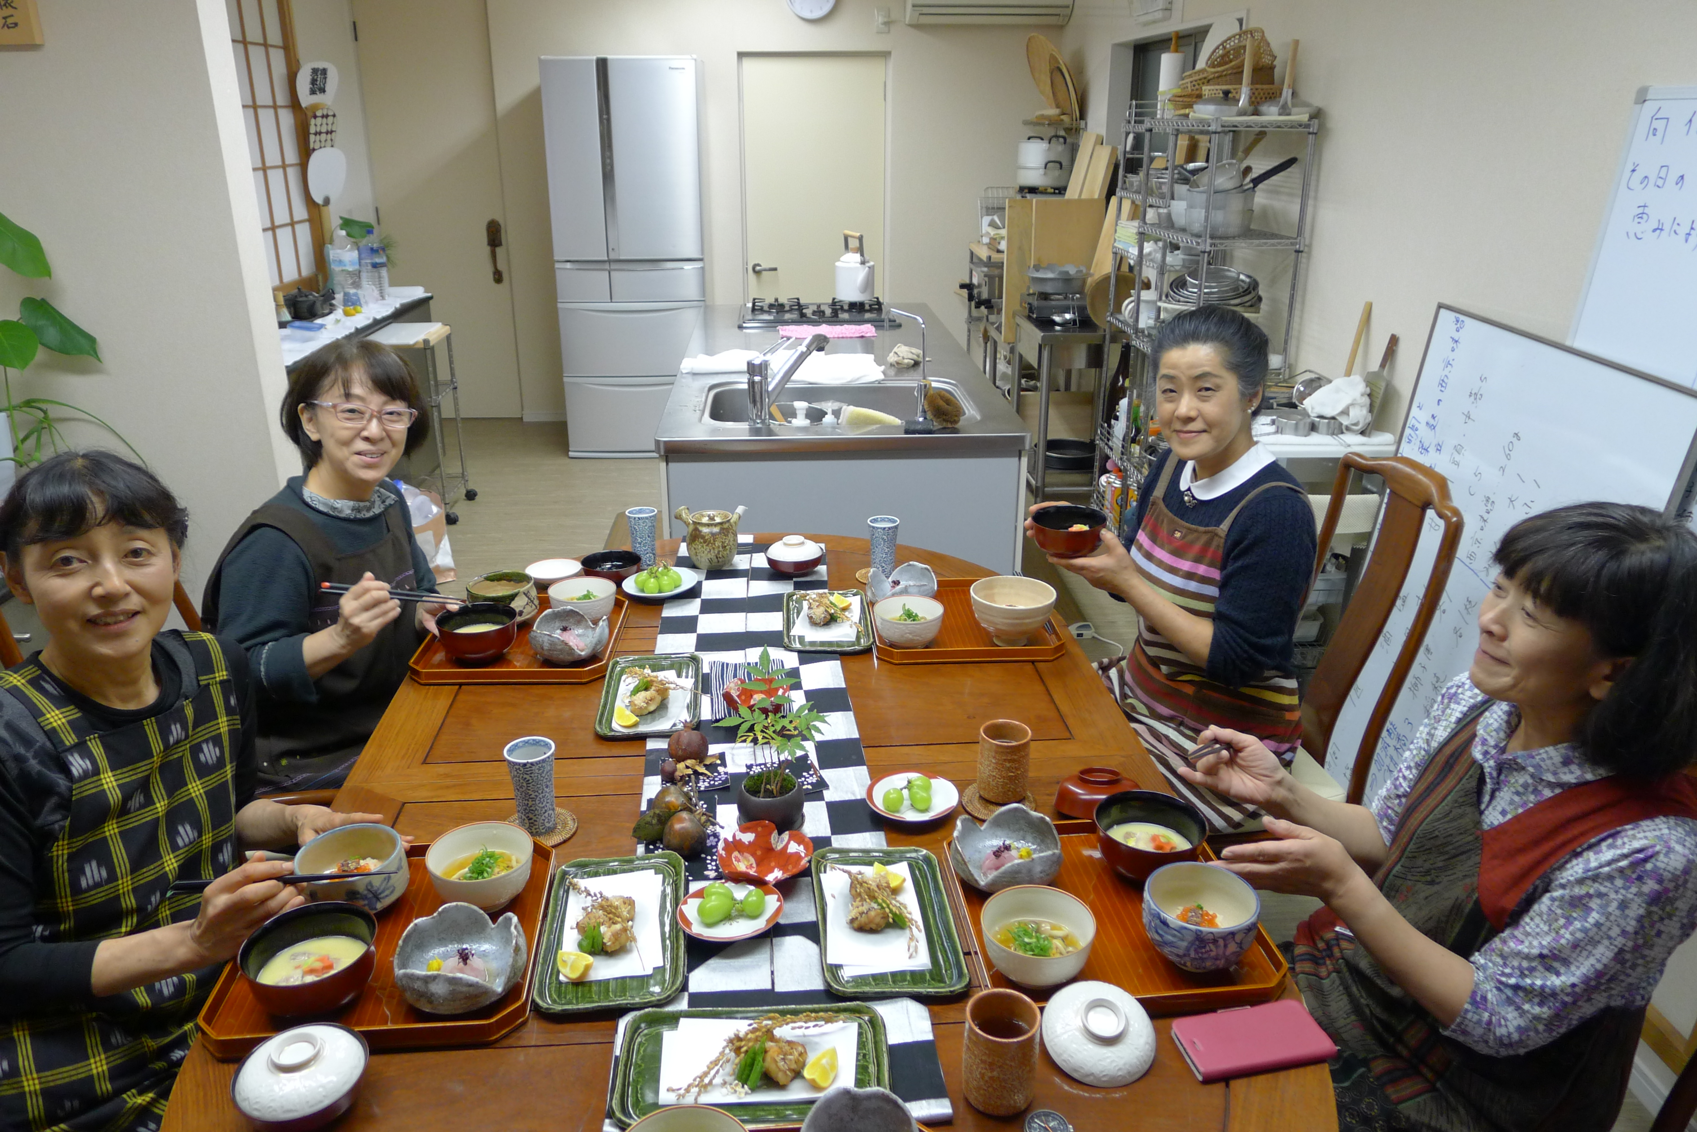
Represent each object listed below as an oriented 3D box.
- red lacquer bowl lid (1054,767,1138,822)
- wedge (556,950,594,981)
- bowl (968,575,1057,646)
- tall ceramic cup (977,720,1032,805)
[{"bbox_3d":[0.322,0.287,1.448,0.114,0.044,0.114,0,7,0],"label":"red lacquer bowl lid"},{"bbox_3d":[-0.280,0.409,1.158,0.037,0.025,0.028,0,21,0],"label":"wedge"},{"bbox_3d":[0.280,0.085,1.939,0.147,0.088,0.147,0,21,0],"label":"bowl"},{"bbox_3d":[0.207,0.259,1.501,0.068,0.089,0.068,0,21,0],"label":"tall ceramic cup"}]

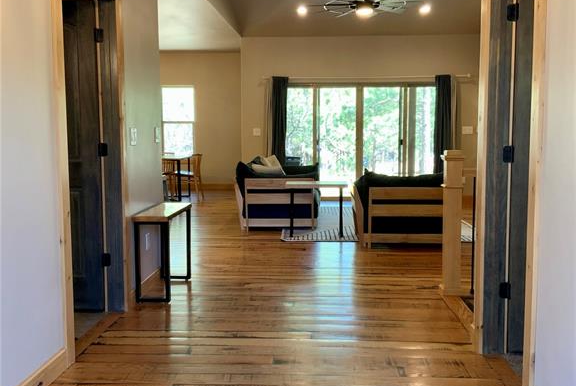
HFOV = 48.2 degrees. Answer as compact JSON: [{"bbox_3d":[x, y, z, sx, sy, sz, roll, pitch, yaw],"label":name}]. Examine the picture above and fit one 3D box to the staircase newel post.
[{"bbox_3d":[1.231,0.219,4.825,0.160,1.080,0.160,0,6,3],"label":"staircase newel post"}]

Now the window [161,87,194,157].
[{"bbox_3d":[-2.156,-1.391,12.702,0.700,1.430,0.110,0,6,3],"label":"window"}]

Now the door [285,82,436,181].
[{"bbox_3d":[1.227,-0.872,10.939,3.000,2.020,0.130,0,6,3],"label":"door"}]

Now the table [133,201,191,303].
[{"bbox_3d":[-0.953,0.443,4.991,0.255,0.622,0.800,0,6,3],"label":"table"}]

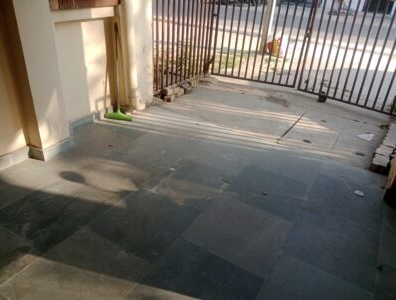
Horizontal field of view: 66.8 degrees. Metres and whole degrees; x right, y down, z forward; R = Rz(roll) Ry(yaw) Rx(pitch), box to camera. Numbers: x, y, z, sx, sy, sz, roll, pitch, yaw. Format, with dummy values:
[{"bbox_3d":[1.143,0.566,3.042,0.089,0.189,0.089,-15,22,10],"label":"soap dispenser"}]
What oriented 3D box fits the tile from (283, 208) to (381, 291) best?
[{"bbox_3d":[0.949,0.664,2.127,0.581,0.020,0.601,20,32,25],"label":"tile"}]

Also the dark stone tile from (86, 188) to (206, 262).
[{"bbox_3d":[-0.370,0.515,2.196,0.602,0.020,0.595,20,32,25],"label":"dark stone tile"}]

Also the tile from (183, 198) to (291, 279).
[{"bbox_3d":[0.303,0.584,2.173,0.608,0.020,0.616,20,32,25],"label":"tile"}]

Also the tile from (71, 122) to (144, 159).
[{"bbox_3d":[-1.073,-0.104,3.217,0.631,0.020,0.623,20,32,25],"label":"tile"}]

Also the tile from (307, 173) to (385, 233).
[{"bbox_3d":[1.260,0.438,2.587,0.581,0.020,0.598,20,32,25],"label":"tile"}]

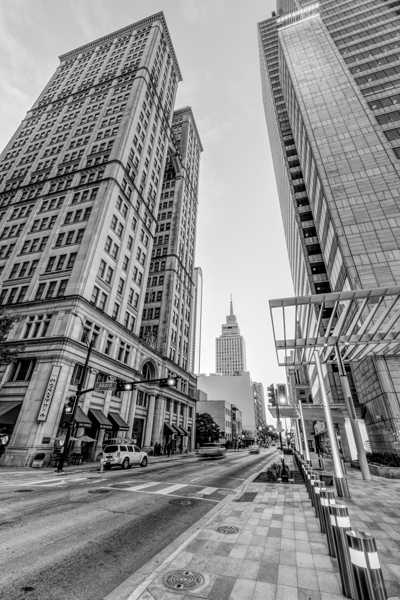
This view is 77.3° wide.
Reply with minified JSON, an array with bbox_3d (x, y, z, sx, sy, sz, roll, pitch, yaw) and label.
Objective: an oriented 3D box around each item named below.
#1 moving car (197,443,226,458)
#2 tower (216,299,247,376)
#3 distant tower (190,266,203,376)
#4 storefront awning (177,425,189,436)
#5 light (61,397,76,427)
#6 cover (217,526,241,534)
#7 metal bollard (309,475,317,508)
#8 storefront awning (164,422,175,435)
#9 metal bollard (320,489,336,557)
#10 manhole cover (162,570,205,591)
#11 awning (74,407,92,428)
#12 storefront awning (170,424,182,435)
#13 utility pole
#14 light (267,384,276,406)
[{"bbox_3d":[1.997,21.542,35.682,1.850,1.600,4.600,-7,-30,16],"label":"moving car"},{"bbox_3d":[36.711,63.211,271.898,31.000,165.000,26.000,-7,-30,16],"label":"tower"},{"bbox_3d":[-22.860,54.813,335.458,44.000,240.000,44.000,-7,-30,16],"label":"distant tower"},{"bbox_3d":[-2.973,24.829,47.231,1.550,1.600,2.000,-7,-30,16],"label":"storefront awning"},{"bbox_3d":[-9.971,8.233,19.346,0.520,1.300,0.400,-7,-30,16],"label":"light"},{"bbox_3d":[0.681,5.499,5.969,0.530,0.030,0.530,1,-29,1],"label":"cover"},{"bbox_3d":[4.188,6.970,9.260,0.265,1.030,0.265,-7,-30,16],"label":"metal bollard"},{"bbox_3d":[-4.764,21.832,42.106,1.550,1.650,2.000,-7,-30,16],"label":"storefront awning"},{"bbox_3d":[2.754,4.646,5.237,0.265,1.030,0.265,-7,-30,16],"label":"metal bollard"},{"bbox_3d":[-0.245,4.285,3.824,0.640,0.030,0.640,1,-29,1],"label":"manhole cover"},{"bbox_3d":[-11.291,10.925,23.459,1.900,1.850,1.950,-7,-30,16],"label":"awning"},{"bbox_3d":[-3.855,23.288,44.728,1.850,1.820,1.900,-7,-30,16],"label":"storefront awning"},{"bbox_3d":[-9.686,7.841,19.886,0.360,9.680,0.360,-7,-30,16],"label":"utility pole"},{"bbox_3d":[4.280,5.747,15.043,0.450,1.200,0.420,-7,-30,16],"label":"light"}]

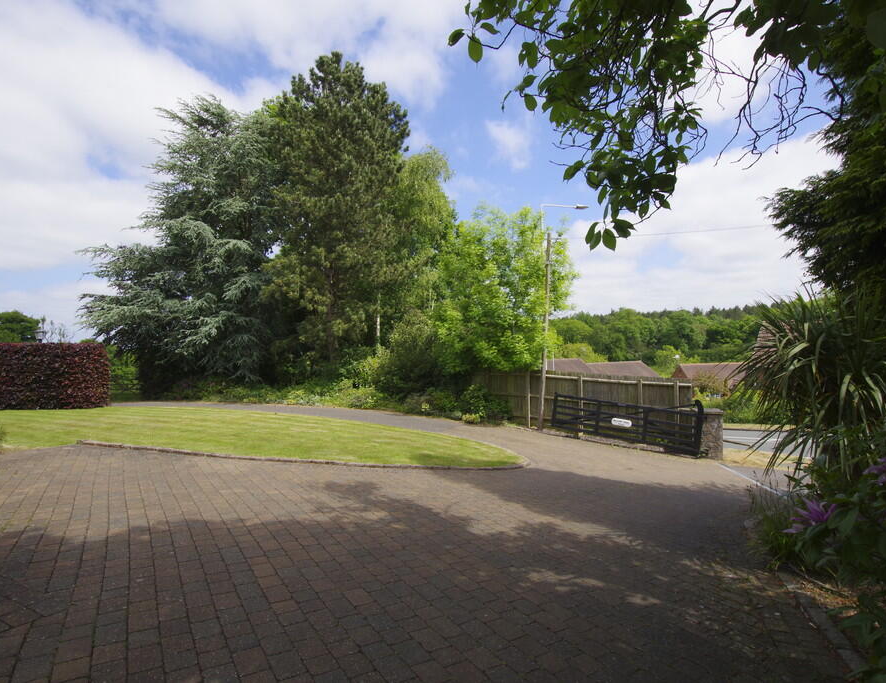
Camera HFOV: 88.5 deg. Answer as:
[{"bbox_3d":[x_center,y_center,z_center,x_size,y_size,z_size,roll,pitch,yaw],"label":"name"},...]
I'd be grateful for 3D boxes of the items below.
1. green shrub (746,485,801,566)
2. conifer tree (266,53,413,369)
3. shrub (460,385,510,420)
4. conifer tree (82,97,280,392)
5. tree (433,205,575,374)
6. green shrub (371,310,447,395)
[{"bbox_3d":[2.950,1.660,4.050,0.460,0.660,0.460,0,-1,0],"label":"green shrub"},{"bbox_3d":[-4.840,-5.500,20.600,6.700,15.000,6.500,0,-1,0],"label":"conifer tree"},{"bbox_3d":[1.340,1.950,14.700,1.600,1.200,1.400,0,-1,0],"label":"shrub"},{"bbox_3d":[-11.200,-4.200,20.000,8.500,13.000,8.200,0,-1,0],"label":"conifer tree"},{"bbox_3d":[2.230,-1.400,16.600,5.200,7.200,5.000,0,-1,0],"label":"tree"},{"bbox_3d":[-1.360,0.600,18.000,2.900,3.600,2.800,0,-1,0],"label":"green shrub"}]

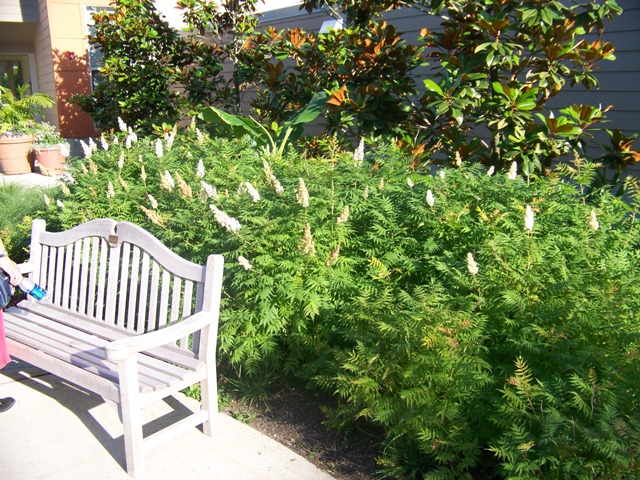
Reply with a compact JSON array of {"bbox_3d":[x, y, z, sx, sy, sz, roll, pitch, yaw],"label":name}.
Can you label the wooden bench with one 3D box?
[{"bbox_3d":[-1.288,0.420,3.409,1.616,0.985,0.637,9,15,36],"label":"wooden bench"}]

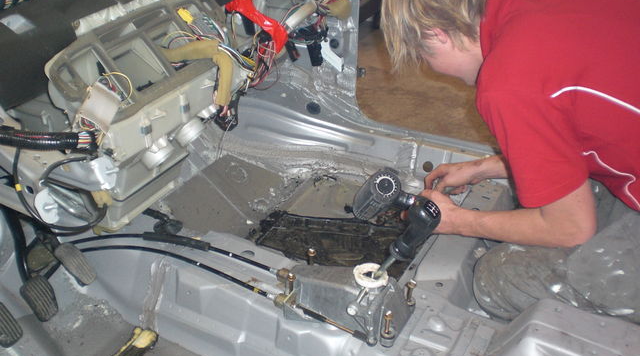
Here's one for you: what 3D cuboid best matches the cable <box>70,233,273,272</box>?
[{"bbox_3d":[-0.295,0.142,1.326,0.448,0.024,0.052,7,26,17],"label":"cable"}]

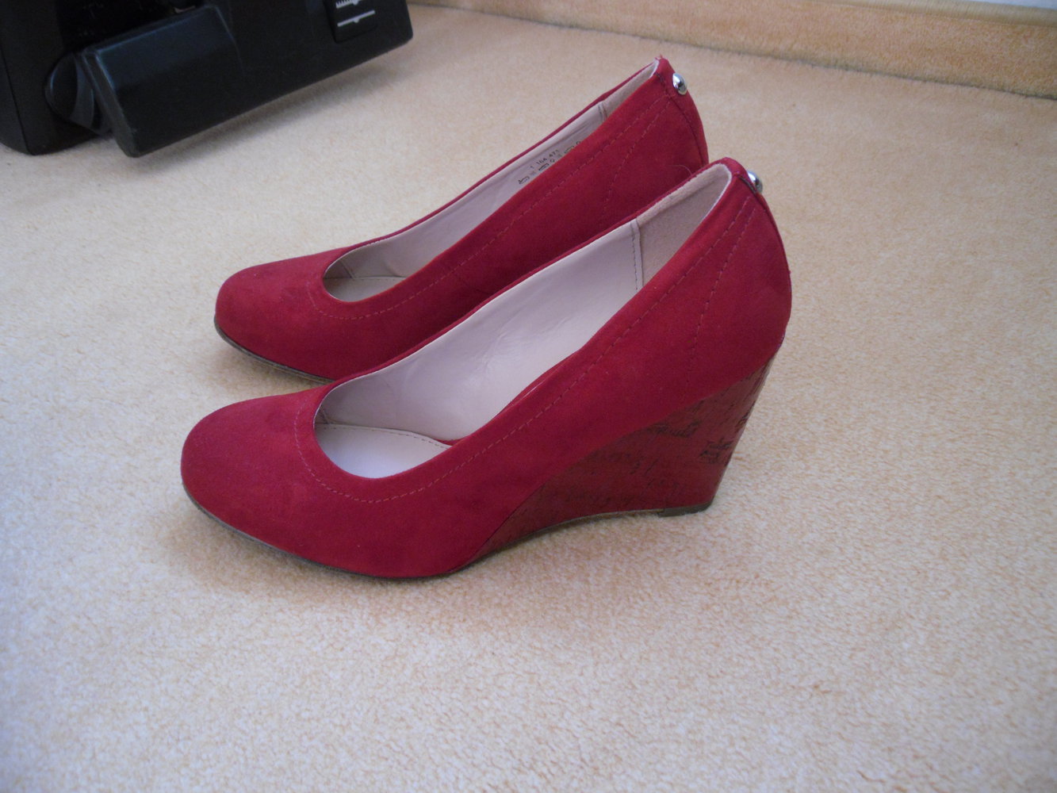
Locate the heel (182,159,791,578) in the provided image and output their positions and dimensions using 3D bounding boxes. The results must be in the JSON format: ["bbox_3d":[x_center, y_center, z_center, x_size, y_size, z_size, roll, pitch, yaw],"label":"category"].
[{"bbox_3d":[-0.015,-0.018,0.515,0.235,0.144,0.084,-4,28,-14],"label":"heel"}]

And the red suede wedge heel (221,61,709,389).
[{"bbox_3d":[-0.031,-0.087,0.645,0.235,0.144,0.084,-2,28,-11],"label":"red suede wedge heel"}]

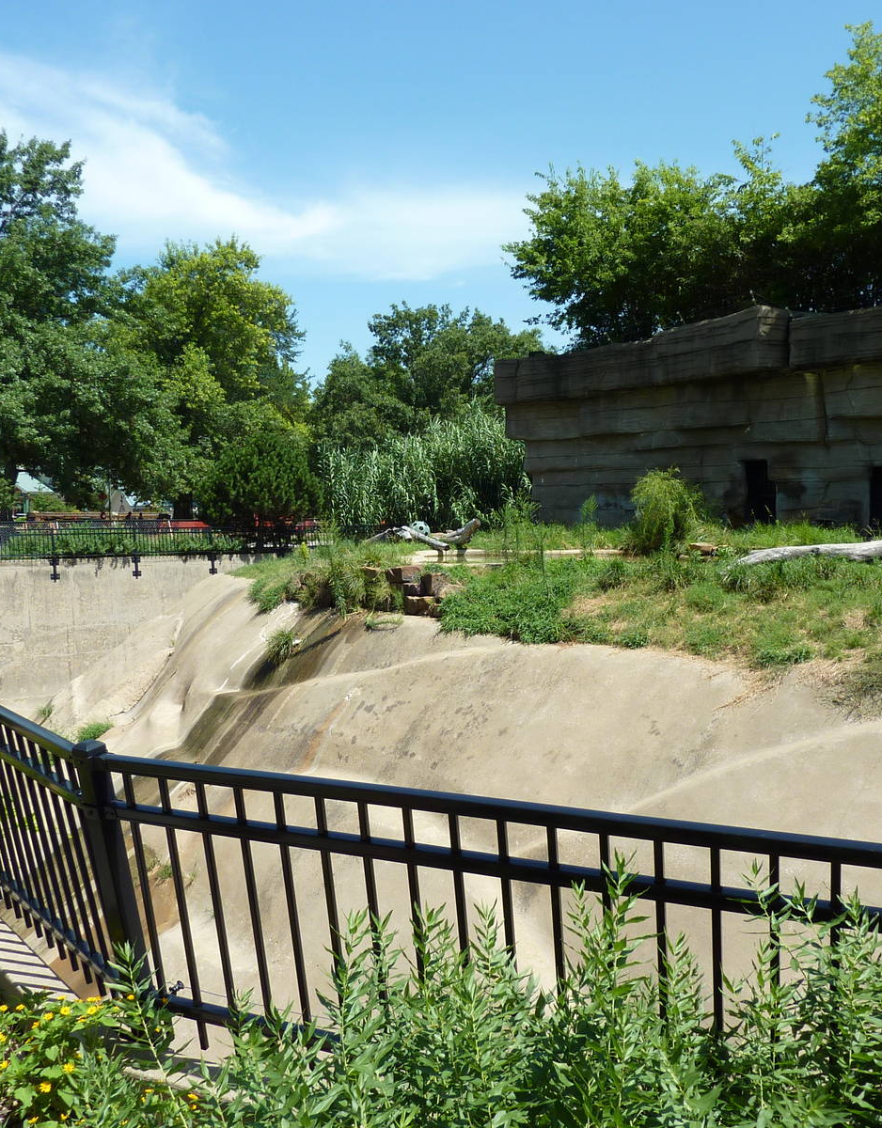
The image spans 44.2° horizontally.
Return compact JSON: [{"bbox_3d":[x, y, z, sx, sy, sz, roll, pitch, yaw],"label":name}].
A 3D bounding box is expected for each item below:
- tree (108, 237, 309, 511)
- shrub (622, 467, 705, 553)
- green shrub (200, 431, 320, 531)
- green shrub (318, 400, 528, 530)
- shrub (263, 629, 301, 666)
[{"bbox_3d":[-10.629,-8.519,50.000,8.870,12.980,8.550,-1,3,-11],"label":"tree"},{"bbox_3d":[5.022,-1.153,24.500,1.750,2.010,1.640,1,3,11],"label":"shrub"},{"bbox_3d":[-6.381,-2.838,38.300,4.140,3.810,3.810,-1,3,-10],"label":"green shrub"},{"bbox_3d":[-0.671,-3.483,40.000,7.620,5.110,4.200,0,3,0],"label":"green shrub"},{"bbox_3d":[-3.342,1.764,22.800,0.790,0.760,0.740,0,3,-9],"label":"shrub"}]

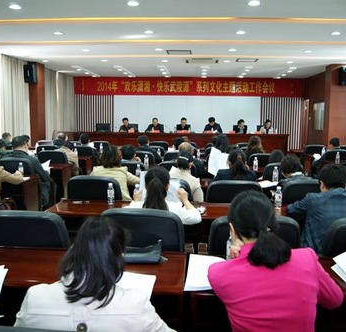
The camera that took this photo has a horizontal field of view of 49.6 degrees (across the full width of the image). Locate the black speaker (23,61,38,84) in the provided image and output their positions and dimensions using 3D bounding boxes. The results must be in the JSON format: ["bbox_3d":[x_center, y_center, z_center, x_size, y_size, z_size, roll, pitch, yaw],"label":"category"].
[{"bbox_3d":[-3.417,-2.215,8.998,0.290,0.480,0.290,0,12,4],"label":"black speaker"}]

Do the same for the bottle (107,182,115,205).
[{"bbox_3d":[-0.618,0.276,3.751,0.063,0.207,0.063,0,7,4],"label":"bottle"}]

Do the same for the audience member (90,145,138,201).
[{"bbox_3d":[-0.591,0.376,3.906,0.500,1.200,0.720,2,7,9],"label":"audience member"}]

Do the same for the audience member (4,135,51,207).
[{"bbox_3d":[-2.437,0.169,6.316,0.580,1.300,0.780,2,7,16],"label":"audience member"}]

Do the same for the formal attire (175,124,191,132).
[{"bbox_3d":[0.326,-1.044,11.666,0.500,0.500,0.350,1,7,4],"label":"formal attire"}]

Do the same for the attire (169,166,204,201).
[{"bbox_3d":[0.134,0.291,4.000,0.440,0.550,0.420,1,7,4],"label":"attire"}]

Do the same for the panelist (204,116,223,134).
[{"bbox_3d":[1.243,-0.909,11.620,0.560,1.200,0.680,1,7,4],"label":"panelist"}]

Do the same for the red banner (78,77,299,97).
[{"bbox_3d":[0.476,-2.611,12.300,7.550,0.620,0.050,1,7,4],"label":"red banner"}]

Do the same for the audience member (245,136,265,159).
[{"bbox_3d":[1.622,0.063,7.361,0.470,1.250,0.700,1,7,6],"label":"audience member"}]

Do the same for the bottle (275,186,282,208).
[{"bbox_3d":[1.013,0.299,3.562,0.063,0.207,0.063,0,7,4],"label":"bottle"}]

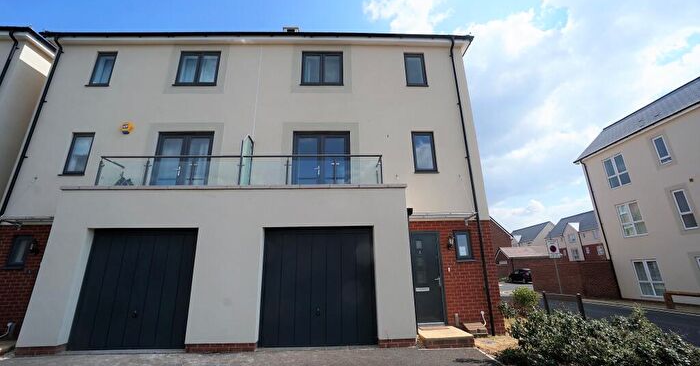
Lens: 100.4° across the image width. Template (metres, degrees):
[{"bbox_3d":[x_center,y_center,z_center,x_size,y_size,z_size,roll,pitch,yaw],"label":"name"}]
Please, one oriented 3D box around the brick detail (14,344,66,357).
[{"bbox_3d":[-5.778,3.128,5.460,0.750,0.148,0.190,0,-17,-2],"label":"brick detail"}]

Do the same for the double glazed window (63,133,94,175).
[{"bbox_3d":[-7.045,-0.761,7.577,0.610,1.190,0.120,0,-18,-1],"label":"double glazed window"}]

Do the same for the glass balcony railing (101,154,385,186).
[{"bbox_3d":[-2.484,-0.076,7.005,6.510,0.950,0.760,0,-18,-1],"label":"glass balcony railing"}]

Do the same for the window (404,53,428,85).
[{"bbox_3d":[1.930,-3.305,8.513,0.610,1.150,0.100,0,-17,-2],"label":"window"}]

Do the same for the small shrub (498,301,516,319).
[{"bbox_3d":[4.595,3.709,8.559,0.470,0.480,0.460,0,-17,-2],"label":"small shrub"}]

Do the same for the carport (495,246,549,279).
[{"bbox_3d":[20.376,9.449,33.259,5.800,4.020,3.400,0,-18,-1],"label":"carport"}]

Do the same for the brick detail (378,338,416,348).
[{"bbox_3d":[0.869,2.932,5.367,0.690,0.143,0.200,0,-18,-1],"label":"brick detail"}]

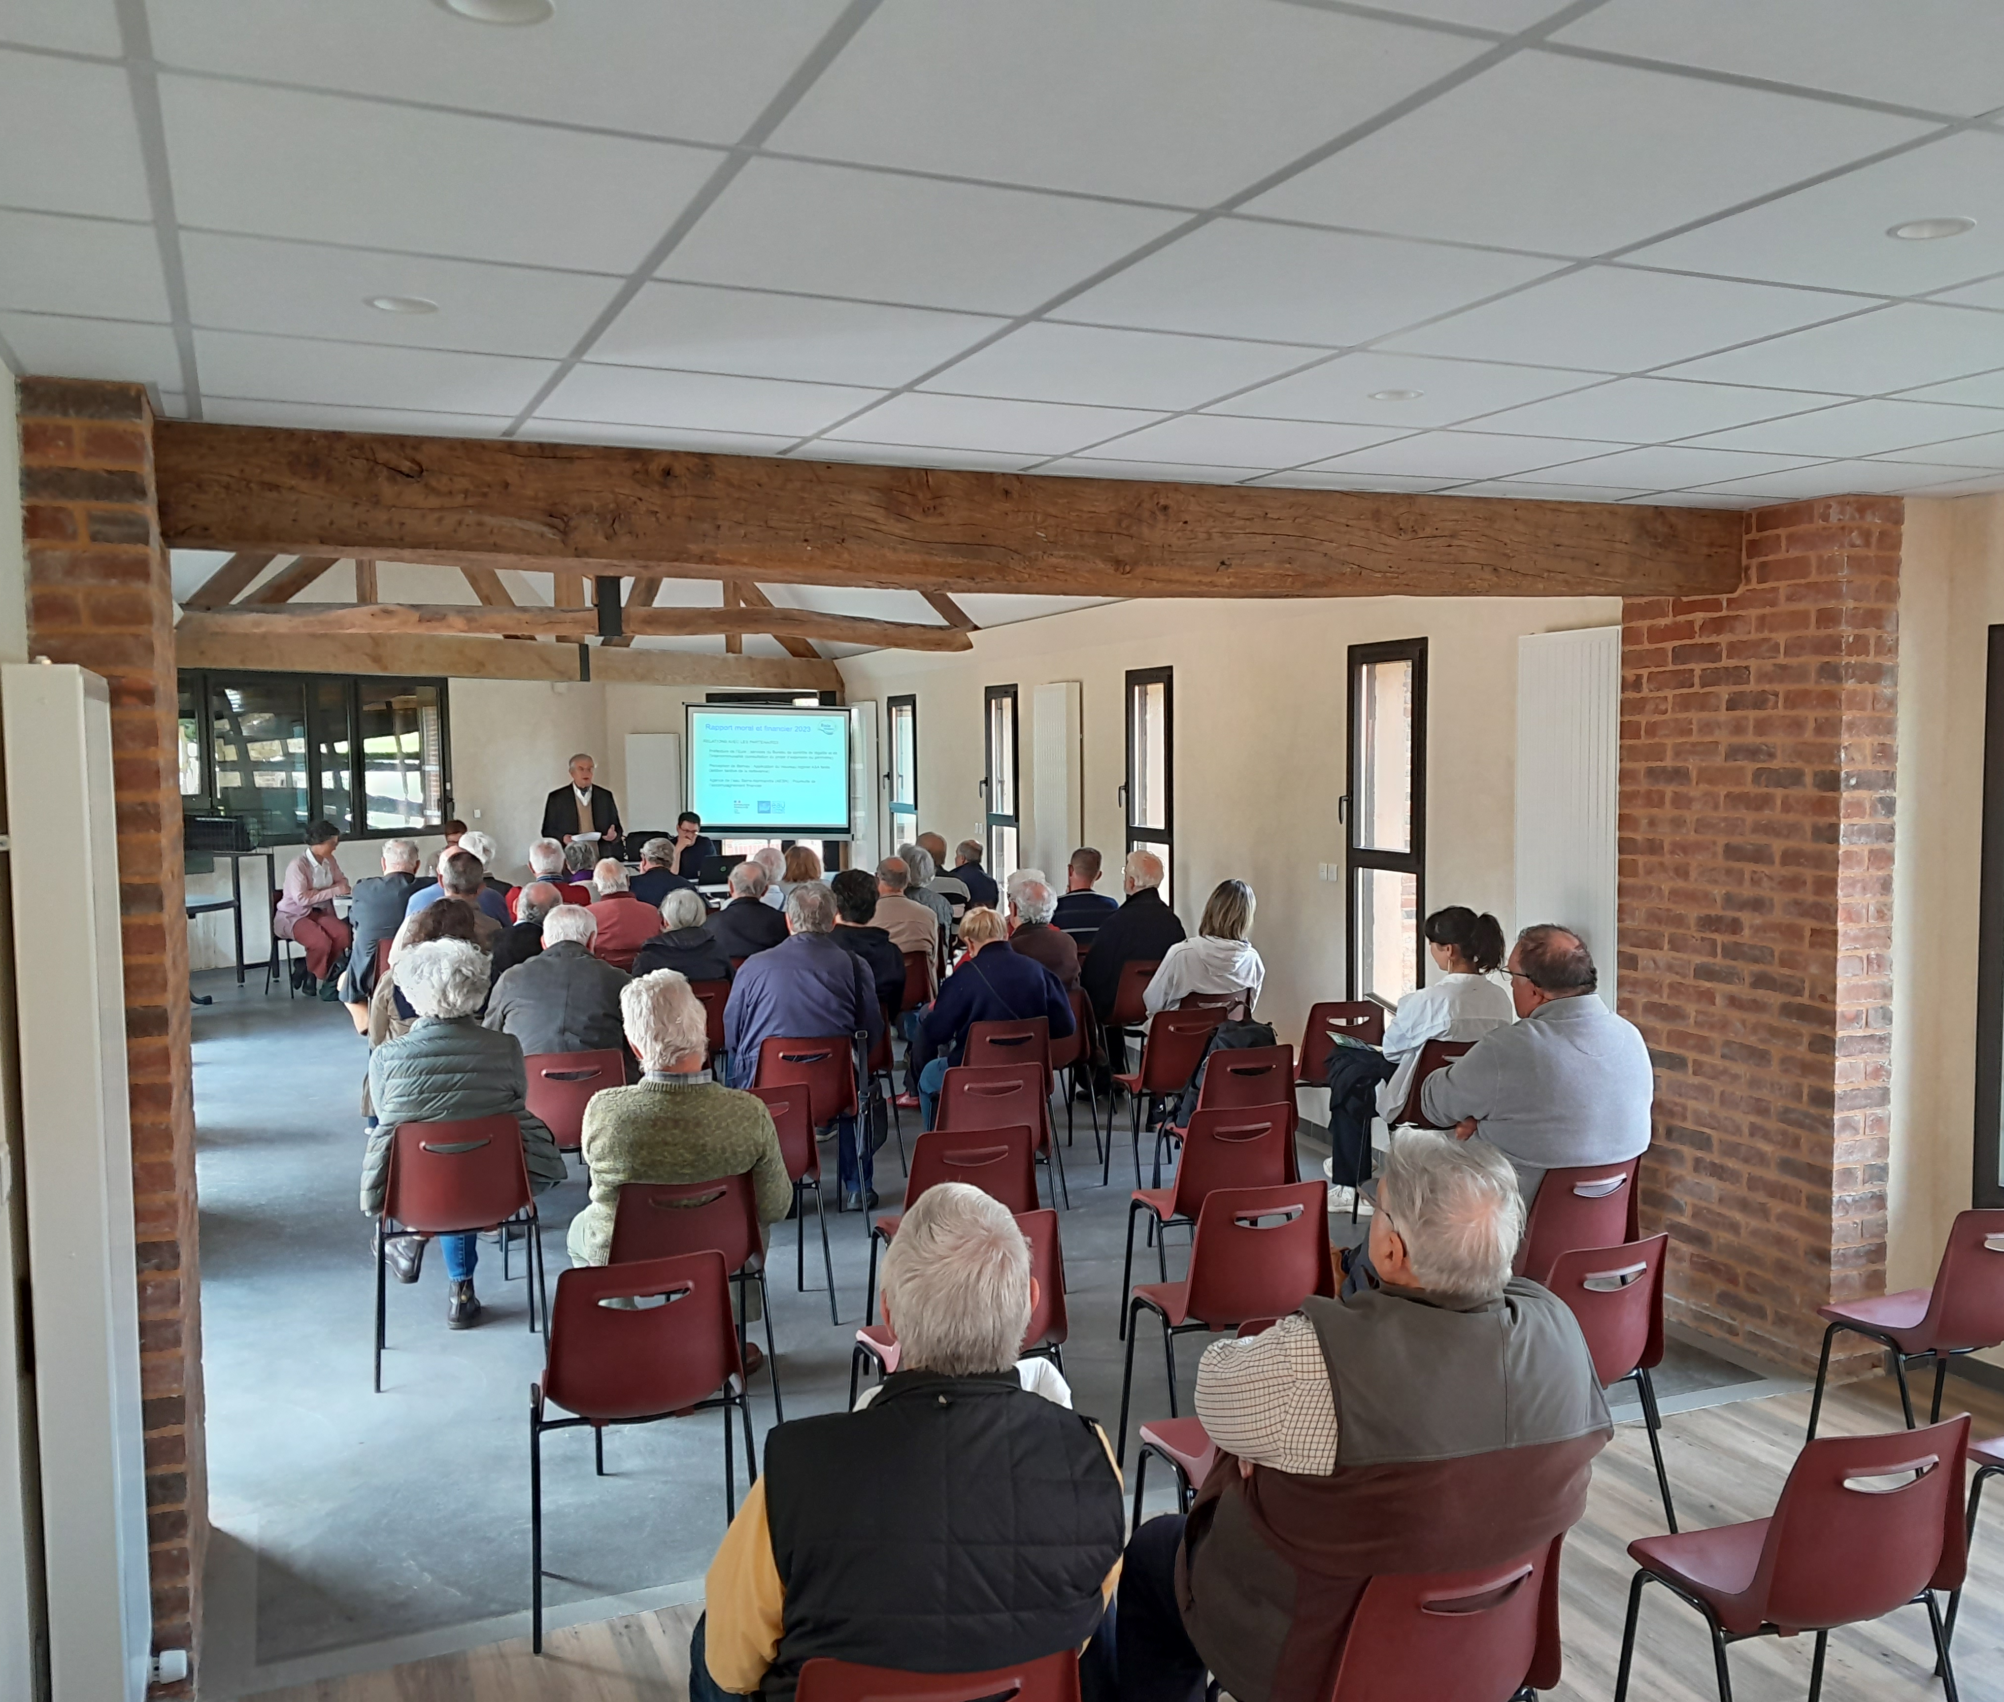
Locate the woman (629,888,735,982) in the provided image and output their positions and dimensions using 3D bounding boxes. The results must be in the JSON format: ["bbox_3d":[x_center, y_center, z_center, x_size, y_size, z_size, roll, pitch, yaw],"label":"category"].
[{"bbox_3d":[-1.600,0.762,8.100,0.500,1.200,0.800,-2,4,-21],"label":"woman"}]

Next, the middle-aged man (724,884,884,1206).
[{"bbox_3d":[-0.760,0.799,6.456,0.580,1.330,0.820,-1,4,-14],"label":"middle-aged man"}]

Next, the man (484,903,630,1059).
[{"bbox_3d":[-1.657,0.831,6.274,0.570,1.280,0.780,-2,4,-23],"label":"man"}]

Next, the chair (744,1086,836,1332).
[{"bbox_3d":[-0.819,1.105,5.467,0.460,0.770,0.480,-2,4,-22],"label":"chair"}]

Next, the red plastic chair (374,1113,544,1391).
[{"bbox_3d":[-1.650,1.149,5.161,0.470,0.785,0.470,-2,4,-17],"label":"red plastic chair"}]

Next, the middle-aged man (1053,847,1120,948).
[{"bbox_3d":[0.370,0.612,9.250,0.500,1.290,0.800,-2,4,-16],"label":"middle-aged man"}]

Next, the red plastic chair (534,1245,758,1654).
[{"bbox_3d":[-0.792,1.230,3.727,0.475,0.770,0.490,-2,4,-18],"label":"red plastic chair"}]

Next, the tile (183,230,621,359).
[{"bbox_3d":[-0.910,-0.836,2.576,0.595,0.020,0.585,-2,4,-23],"label":"tile"}]

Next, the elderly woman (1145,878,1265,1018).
[{"bbox_3d":[0.825,0.761,7.486,0.520,1.250,0.820,-2,4,-26],"label":"elderly woman"}]

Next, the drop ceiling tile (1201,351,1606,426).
[{"bbox_3d":[0.773,-0.887,3.291,0.595,0.020,0.595,-2,4,-23],"label":"drop ceiling tile"}]

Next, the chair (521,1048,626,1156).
[{"bbox_3d":[-1.554,1.070,6.133,0.460,0.770,0.480,-2,4,-22],"label":"chair"}]

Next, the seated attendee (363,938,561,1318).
[{"bbox_3d":[-1.703,0.891,5.332,0.580,1.260,0.840,-2,4,-18],"label":"seated attendee"}]

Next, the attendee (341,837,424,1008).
[{"bbox_3d":[-3.419,0.612,9.579,0.560,1.330,0.780,-2,4,-23],"label":"attendee"}]

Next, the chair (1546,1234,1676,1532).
[{"bbox_3d":[1.220,1.216,4.000,0.470,0.790,0.520,-2,4,-26],"label":"chair"}]

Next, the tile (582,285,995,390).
[{"bbox_3d":[-0.355,-0.863,2.850,0.605,0.020,0.590,-2,4,-23],"label":"tile"}]

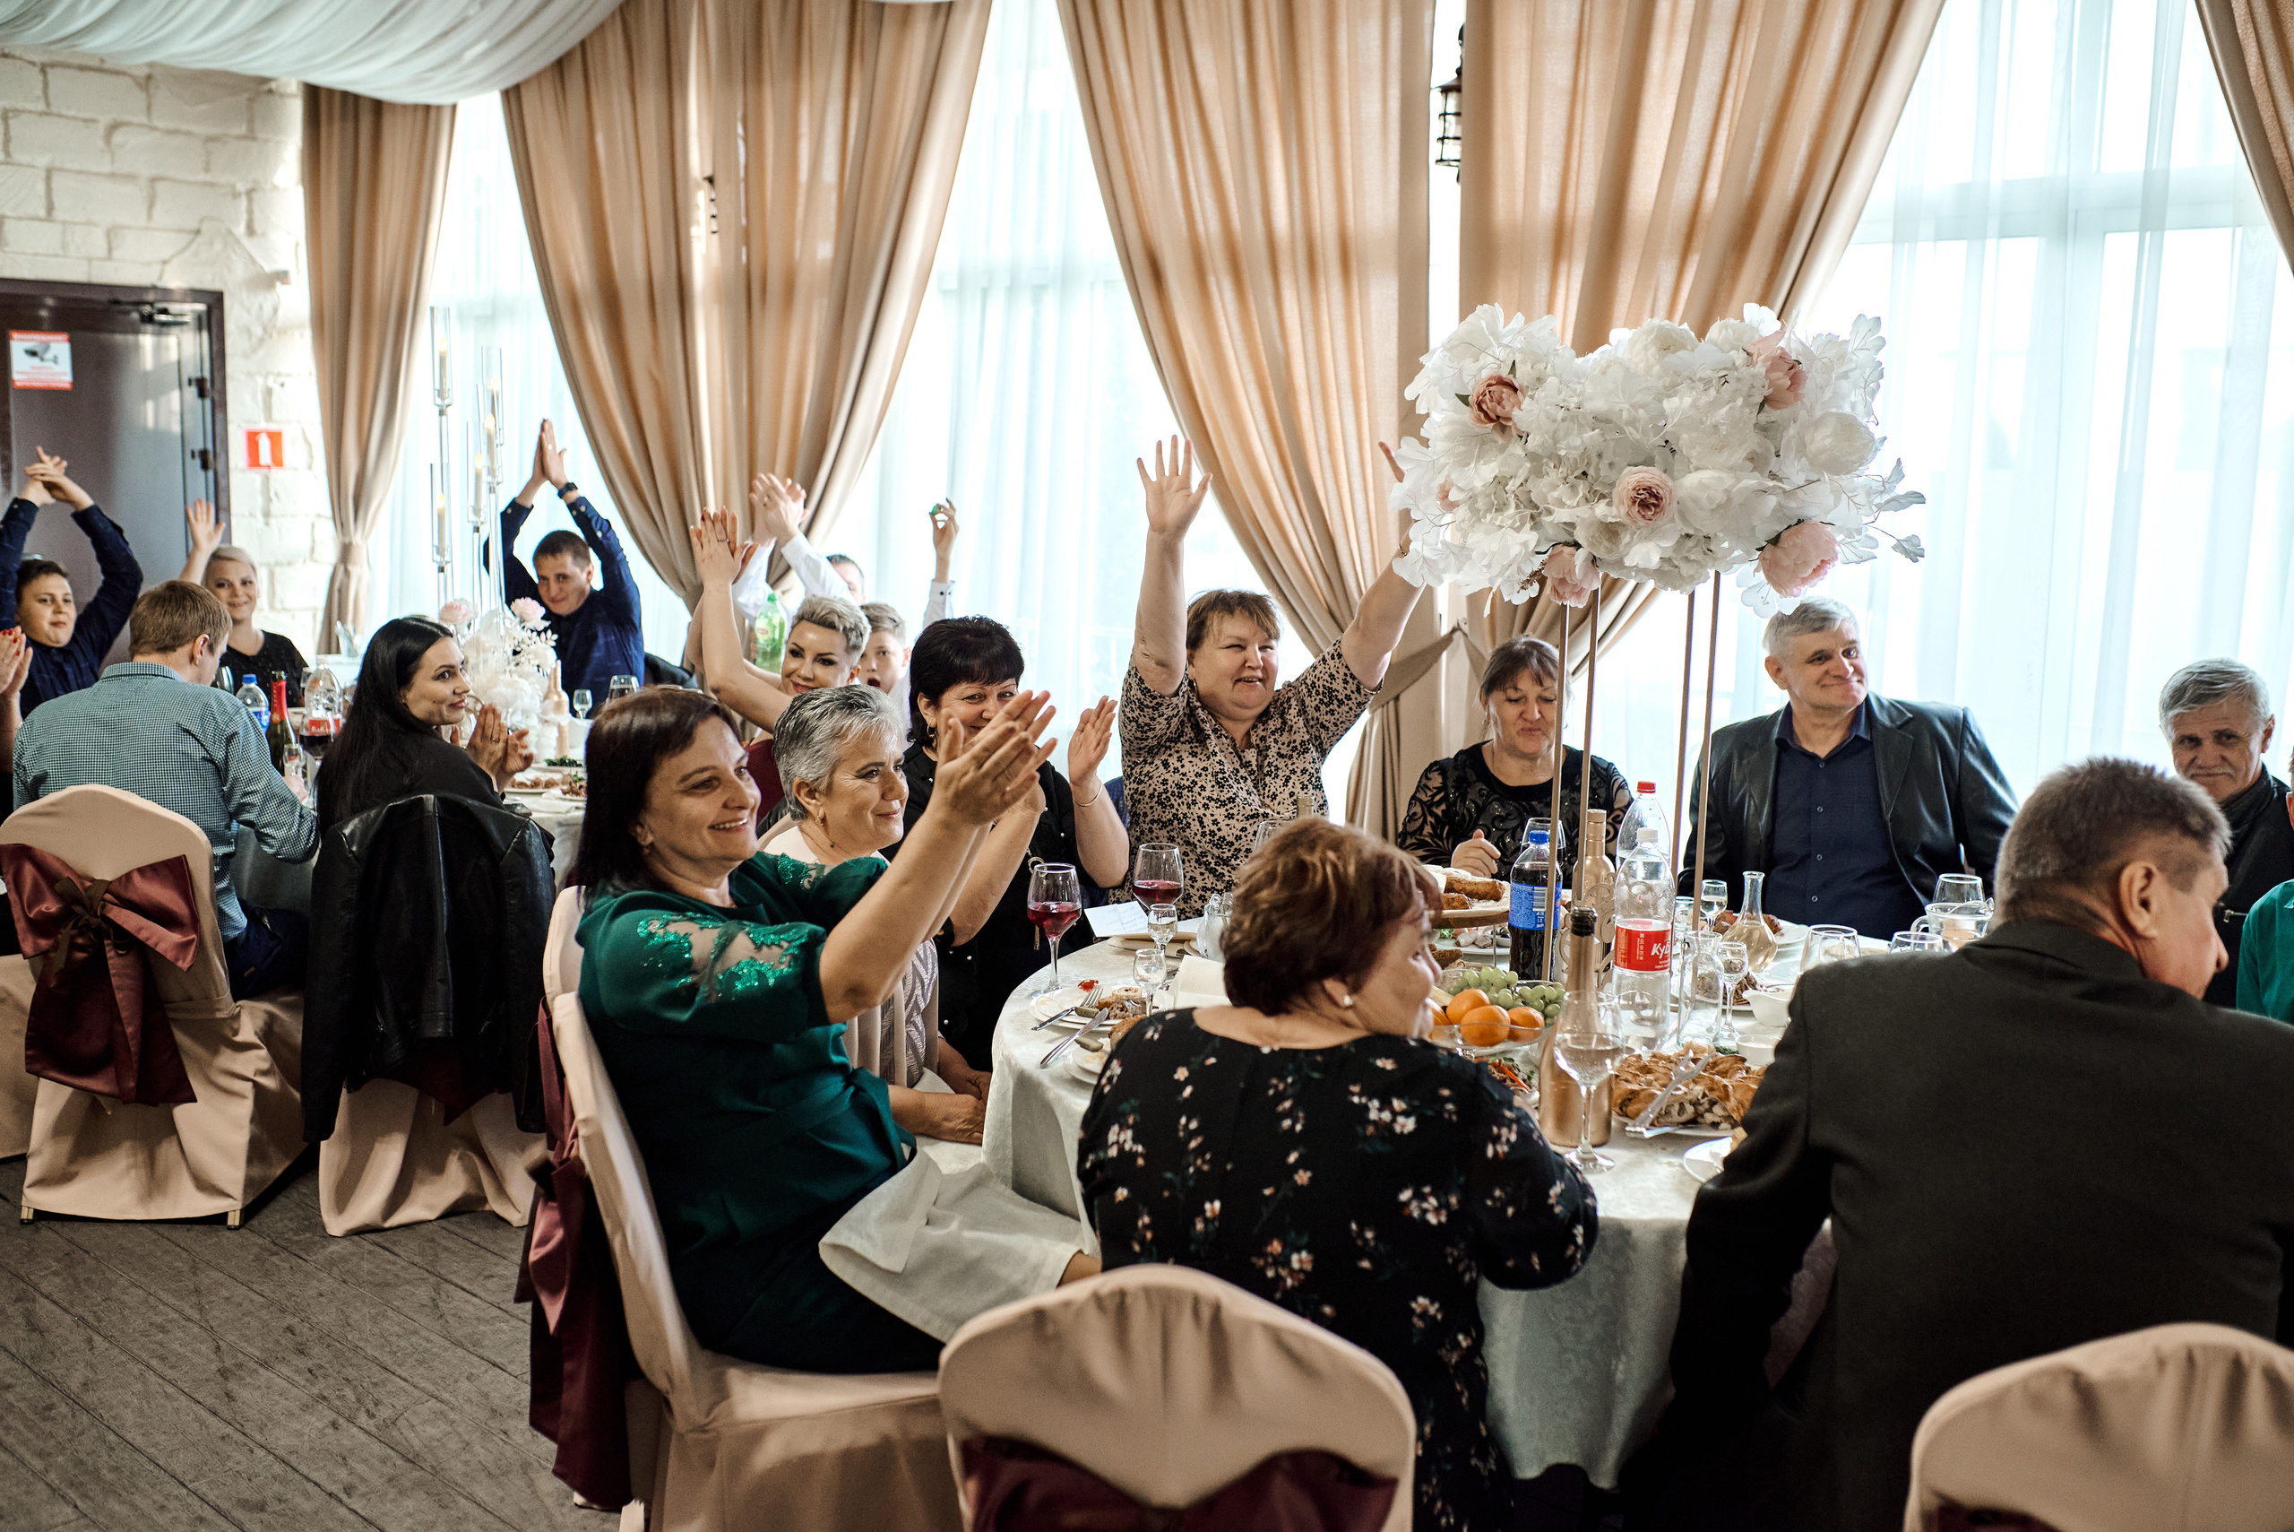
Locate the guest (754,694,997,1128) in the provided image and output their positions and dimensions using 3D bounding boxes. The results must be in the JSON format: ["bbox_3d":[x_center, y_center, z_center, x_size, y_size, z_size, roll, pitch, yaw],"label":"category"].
[{"bbox_3d":[-0.372,0.497,3.453,0.720,1.250,0.500,1,8,5],"label":"guest"}]

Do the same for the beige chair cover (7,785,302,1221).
[{"bbox_3d":[-2.112,0.470,4.822,0.460,0.920,0.540,1,9,2],"label":"beige chair cover"}]

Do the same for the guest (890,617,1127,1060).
[{"bbox_3d":[-0.230,0.401,4.064,0.580,1.310,0.750,-8,12,-44],"label":"guest"}]

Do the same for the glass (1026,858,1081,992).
[{"bbox_3d":[-0.148,0.259,3.541,0.087,0.200,0.087,0,8,0],"label":"glass"}]

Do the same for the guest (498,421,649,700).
[{"bbox_3d":[-1.718,-0.209,6.794,0.520,1.690,0.720,1,9,0],"label":"guest"}]

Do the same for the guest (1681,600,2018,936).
[{"bbox_3d":[1.390,0.341,4.480,0.640,1.350,0.780,4,9,23],"label":"guest"}]

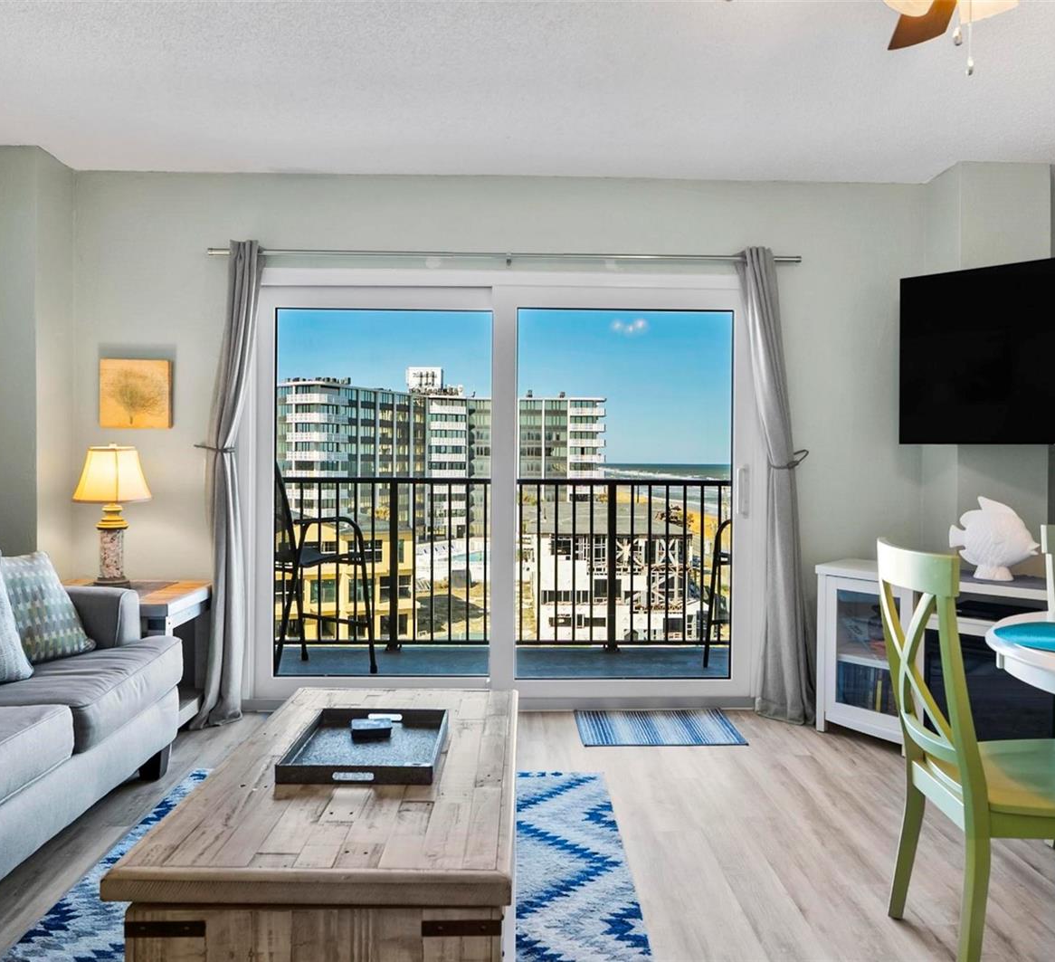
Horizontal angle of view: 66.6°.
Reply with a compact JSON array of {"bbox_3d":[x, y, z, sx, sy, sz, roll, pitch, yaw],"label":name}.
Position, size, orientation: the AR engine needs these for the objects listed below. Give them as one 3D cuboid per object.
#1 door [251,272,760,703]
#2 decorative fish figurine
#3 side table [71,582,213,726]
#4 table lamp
[{"bbox_3d":[-0.100,0.035,3.772,2.370,2.010,0.120,0,1,-1],"label":"door"},{"bbox_3d":[1.844,0.222,3.180,0.305,0.336,0.115,1,1,22],"label":"decorative fish figurine"},{"bbox_3d":[-1.735,0.763,3.383,0.680,0.610,0.650,0,1,-3],"label":"side table"},{"bbox_3d":[-1.801,0.143,3.494,0.350,0.630,0.350,0,1,-1],"label":"table lamp"}]

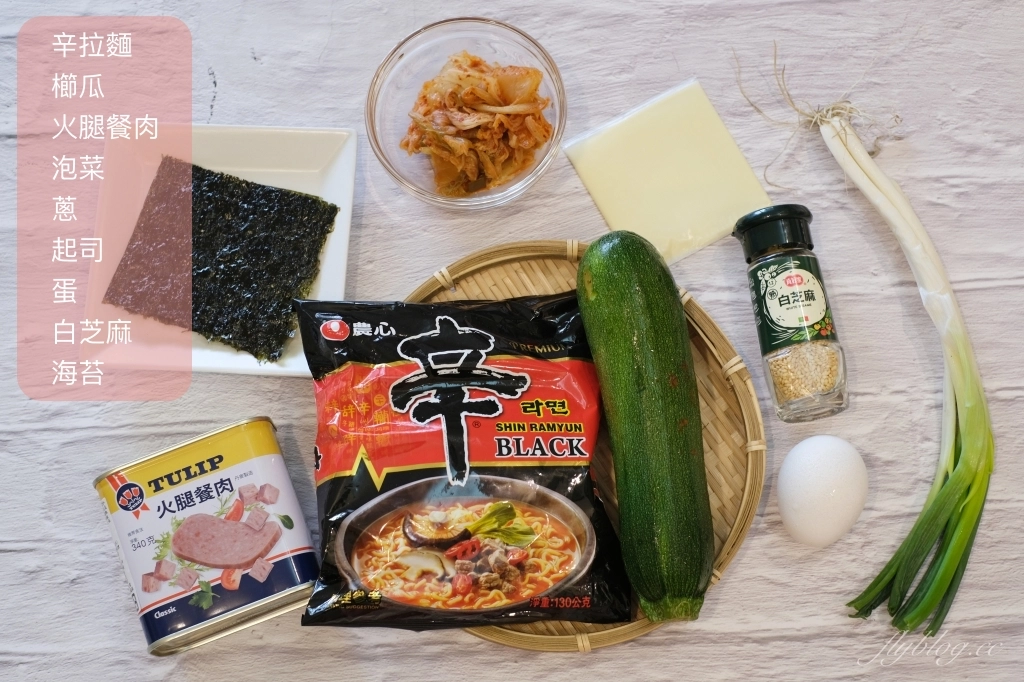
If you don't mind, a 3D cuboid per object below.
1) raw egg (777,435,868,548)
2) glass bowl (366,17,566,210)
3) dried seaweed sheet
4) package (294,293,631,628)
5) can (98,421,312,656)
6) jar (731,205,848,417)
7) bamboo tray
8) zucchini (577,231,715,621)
[{"bbox_3d":[0.156,0.075,0.755,0.045,0.045,0.057,1,76,1],"label":"raw egg"},{"bbox_3d":[-0.023,-0.113,0.806,0.104,0.048,0.104,0,75,1],"label":"glass bowl"},{"bbox_3d":[-0.161,-0.047,0.834,0.103,0.010,0.092,18,76,4],"label":"dried seaweed sheet"},{"bbox_3d":[-0.024,0.059,0.749,0.157,0.037,0.162,-2,75,0],"label":"package"},{"bbox_3d":[-0.152,0.099,0.750,0.095,0.054,0.087,-18,76,-4],"label":"can"},{"bbox_3d":[0.144,-0.014,0.780,0.042,0.042,0.109,-6,75,-1],"label":"jar"},{"bbox_3d":[0.022,0.051,0.774,0.214,0.026,0.214,0,75,1],"label":"bamboo tray"},{"bbox_3d":[0.066,0.039,0.742,0.054,0.053,0.195,-7,75,-1],"label":"zucchini"}]

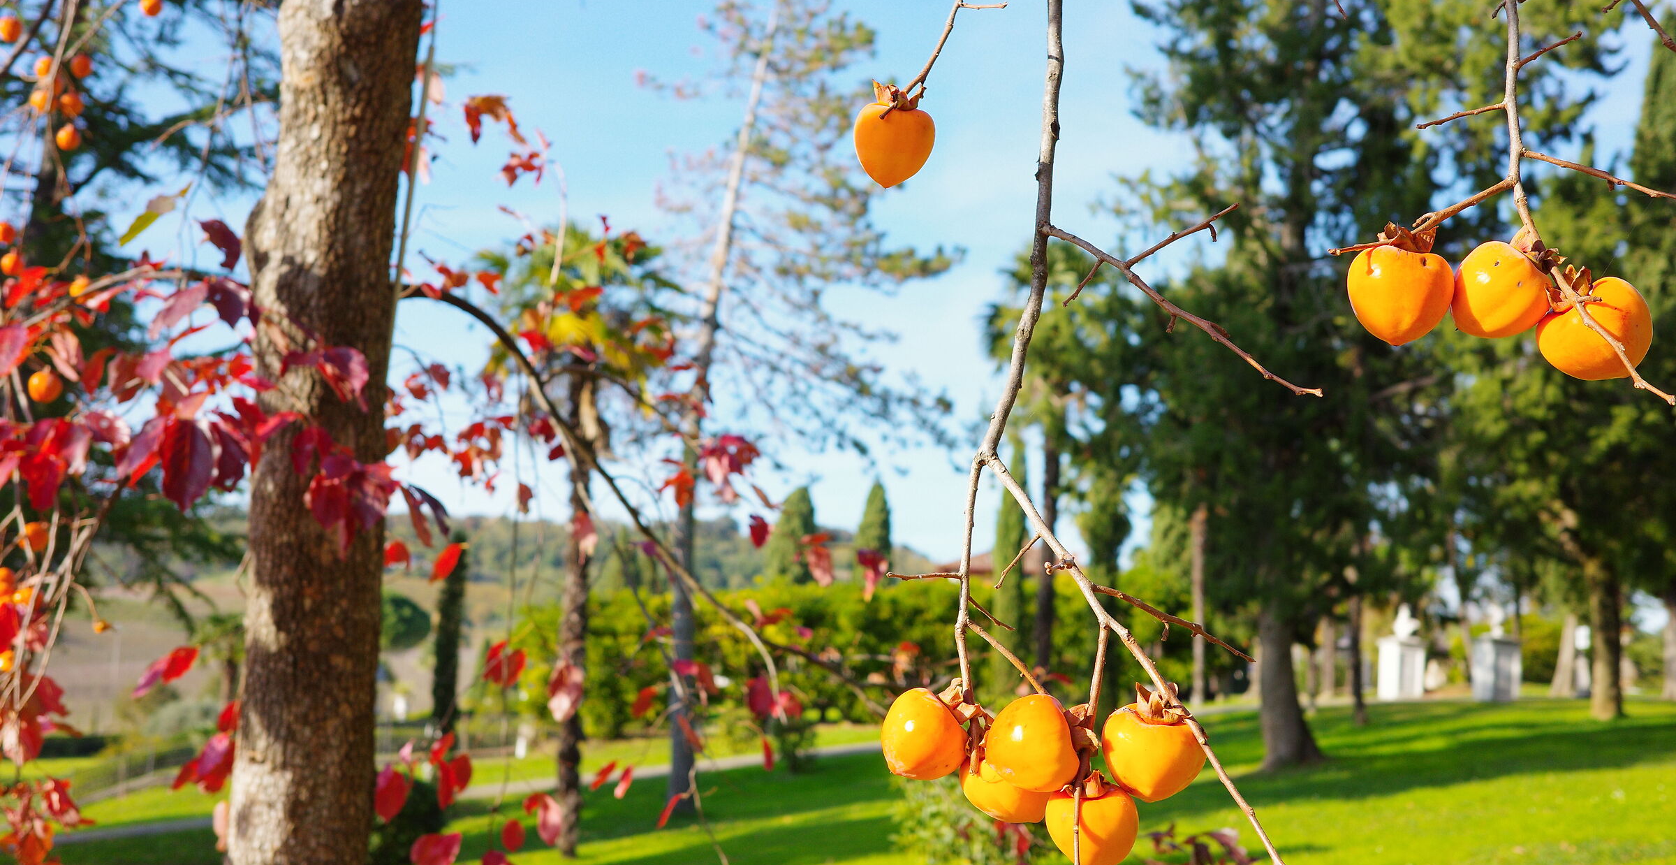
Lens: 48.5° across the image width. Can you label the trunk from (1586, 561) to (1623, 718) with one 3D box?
[{"bbox_3d":[11.126,3.020,27.000,0.460,2.300,0.460,0,-5,0],"label":"trunk"}]

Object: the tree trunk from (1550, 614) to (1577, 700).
[{"bbox_3d":[15.298,4.618,39.094,0.522,1.857,0.467,-2,-6,21],"label":"tree trunk"}]

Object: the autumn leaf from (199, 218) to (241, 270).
[{"bbox_3d":[-0.945,-0.287,2.850,0.047,0.095,0.045,-30,-6,0],"label":"autumn leaf"}]

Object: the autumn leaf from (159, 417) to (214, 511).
[{"bbox_3d":[-0.752,0.036,2.150,0.065,0.108,0.030,0,-5,0],"label":"autumn leaf"}]

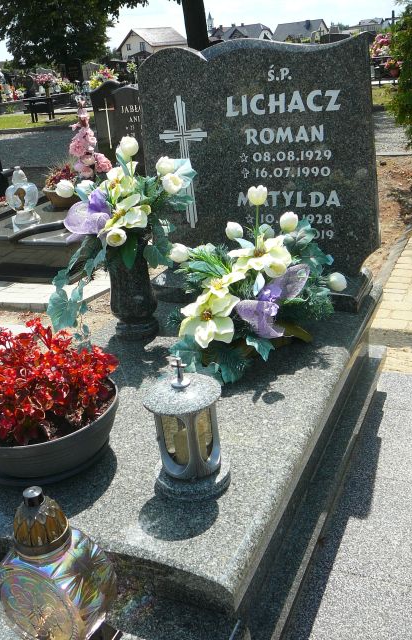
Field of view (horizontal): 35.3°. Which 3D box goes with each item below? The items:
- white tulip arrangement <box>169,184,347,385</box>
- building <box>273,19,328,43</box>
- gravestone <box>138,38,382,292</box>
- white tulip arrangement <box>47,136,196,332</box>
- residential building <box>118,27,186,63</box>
[{"bbox_3d":[0.163,-0.161,2.217,0.540,0.570,0.400,5,25,24],"label":"white tulip arrangement"},{"bbox_3d":[18.985,-56.954,130.000,10.500,6.800,8.500,7,26,27],"label":"building"},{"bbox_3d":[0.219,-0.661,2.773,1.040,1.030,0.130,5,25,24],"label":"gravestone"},{"bbox_3d":[-0.298,-0.299,2.387,0.530,0.700,0.380,5,25,24],"label":"white tulip arrangement"},{"bbox_3d":[-10.335,-52.639,125.000,8.800,7.200,10.500,12,29,36],"label":"residential building"}]

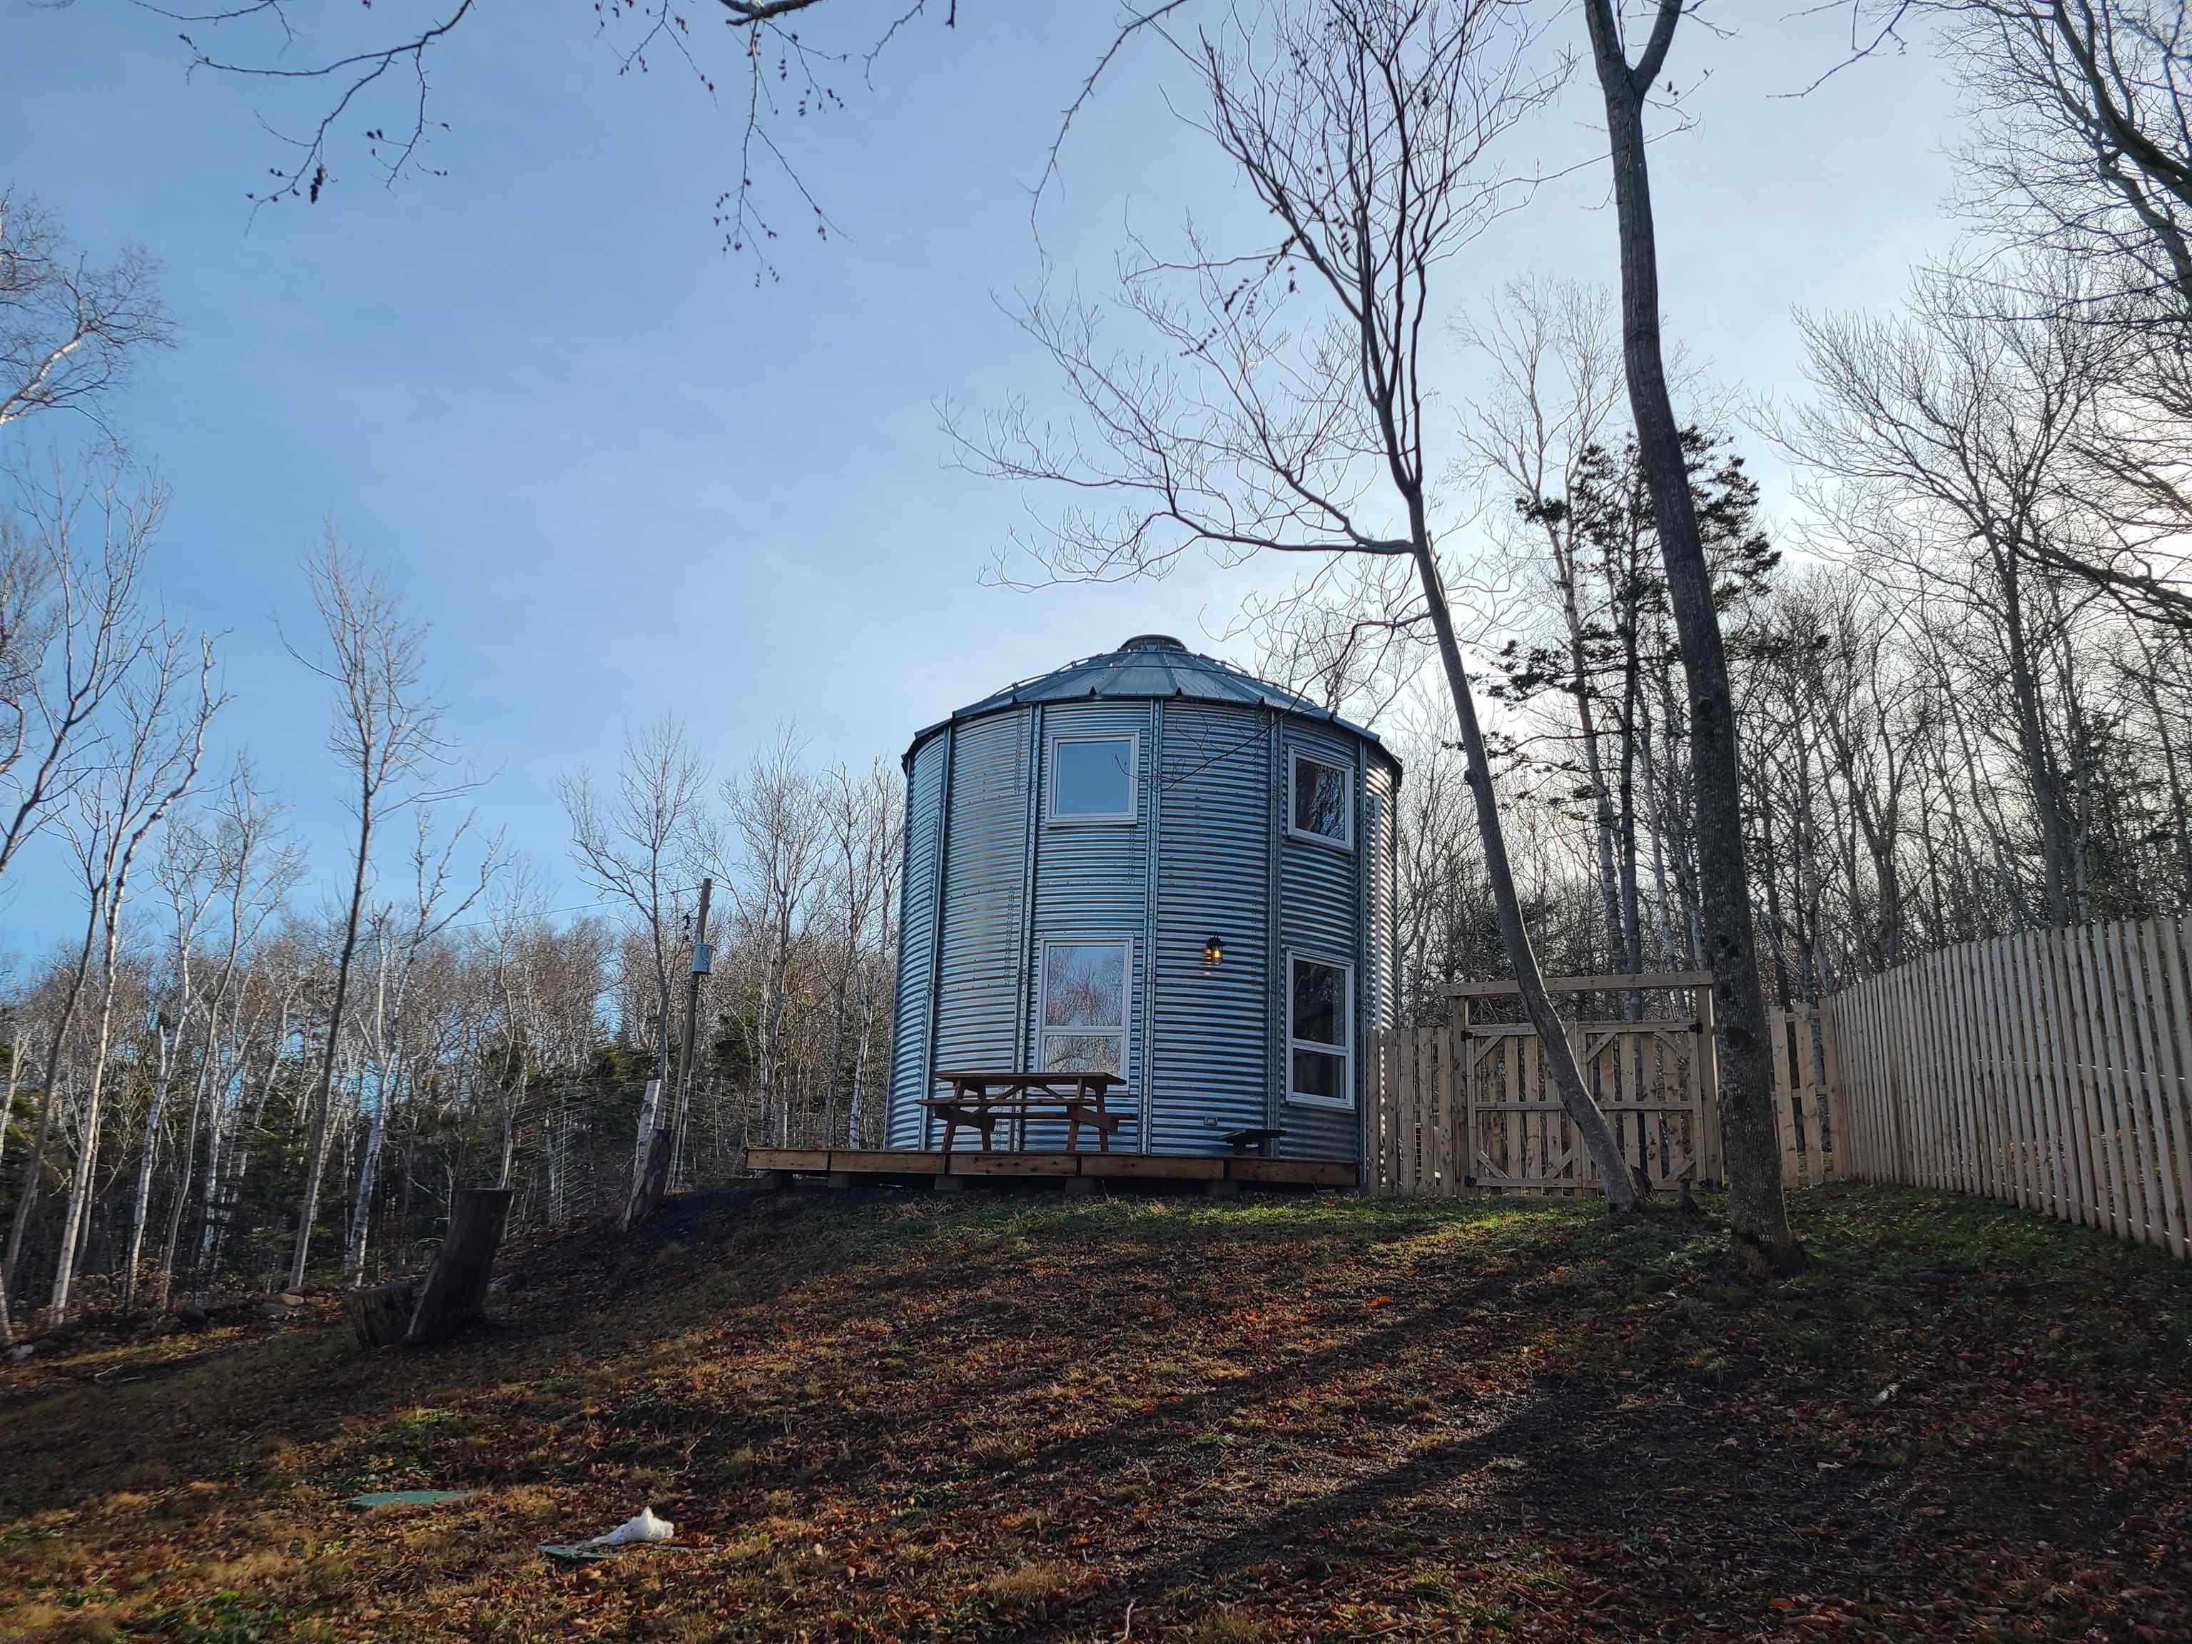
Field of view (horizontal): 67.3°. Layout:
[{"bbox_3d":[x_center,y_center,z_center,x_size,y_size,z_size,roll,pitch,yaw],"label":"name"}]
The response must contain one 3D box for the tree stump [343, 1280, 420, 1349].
[{"bbox_3d":[-6.018,4.138,13.869,0.600,0.550,0.600,7,-15,-21],"label":"tree stump"}]

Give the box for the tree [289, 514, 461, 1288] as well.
[{"bbox_3d":[-10.039,0.928,22.011,2.700,10.300,2.600,8,-15,-24],"label":"tree"}]

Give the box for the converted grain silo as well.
[{"bbox_3d":[0.688,1.154,21.607,6.600,7.350,6.600,3,-14,-3],"label":"converted grain silo"}]

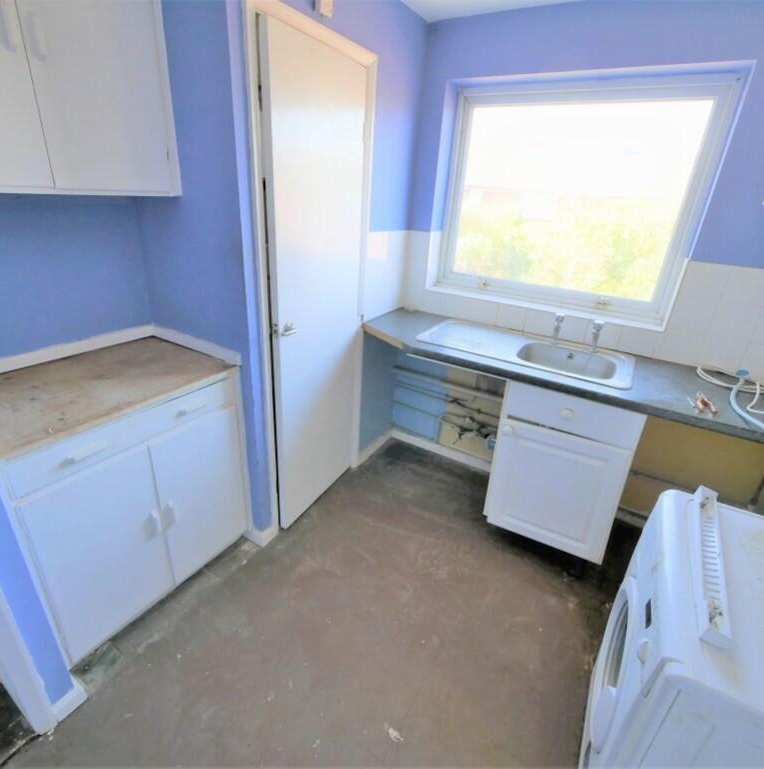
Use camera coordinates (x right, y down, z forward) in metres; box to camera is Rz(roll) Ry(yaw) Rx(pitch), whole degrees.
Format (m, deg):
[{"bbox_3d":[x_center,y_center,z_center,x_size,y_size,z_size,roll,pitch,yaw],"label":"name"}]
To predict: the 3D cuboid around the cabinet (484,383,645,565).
[{"bbox_3d":[0.866,0.288,1.953,0.500,0.725,0.565,17,27,26],"label":"cabinet"}]

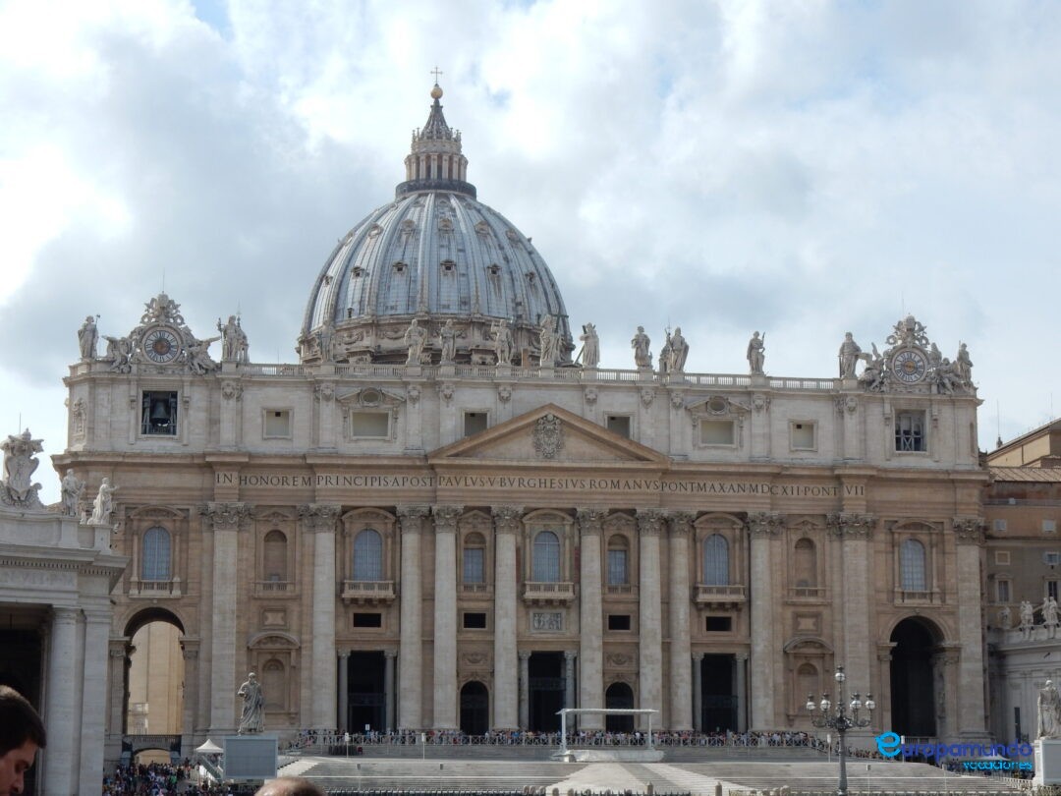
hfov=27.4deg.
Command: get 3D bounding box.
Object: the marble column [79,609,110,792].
[{"bbox_3d":[-29.431,20.505,147.000,1.600,12.286,1.200,6,-11,-30],"label":"marble column"}]

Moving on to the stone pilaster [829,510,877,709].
[{"bbox_3d":[39.920,28.180,270.820,6.070,27.550,2.000,1,-10,-9],"label":"stone pilaster"}]

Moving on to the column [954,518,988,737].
[{"bbox_3d":[55.670,28.980,274.970,4.430,27.720,2.000,1,-10,-9],"label":"column"}]

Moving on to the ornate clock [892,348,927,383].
[{"bbox_3d":[48.740,-4.100,279.310,4.650,4.650,0.800,1,-10,-8],"label":"ornate clock"}]

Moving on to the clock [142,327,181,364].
[{"bbox_3d":[-45.120,-6.400,266.180,4.650,4.650,0.800,1,-10,-8],"label":"clock"}]

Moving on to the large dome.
[{"bbox_3d":[-17.903,-30.148,414.880,51.886,61.397,51.886,1,-10,-8],"label":"large dome"}]

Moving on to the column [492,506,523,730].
[{"bbox_3d":[-2.851,26.891,266.523,3.600,27.302,3.500,1,-10,-8],"label":"column"}]

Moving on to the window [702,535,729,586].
[{"bbox_3d":[23.040,20.230,270.790,3.510,6.370,0.600,1,-10,-9],"label":"window"}]

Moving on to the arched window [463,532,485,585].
[{"bbox_3d":[-6.910,19.540,266.360,2.910,6.510,0.700,1,-10,-9],"label":"arched window"}]

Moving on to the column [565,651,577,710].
[{"bbox_3d":[4.860,35.980,265.680,1.460,10.110,1.400,1,-10,-9],"label":"column"}]

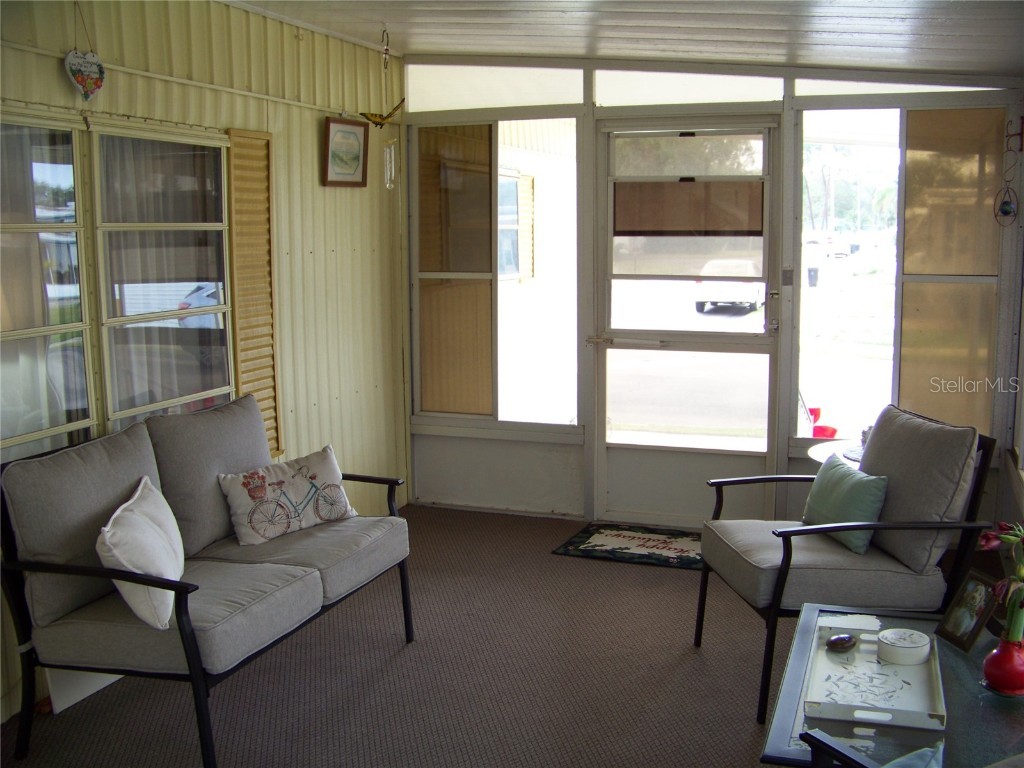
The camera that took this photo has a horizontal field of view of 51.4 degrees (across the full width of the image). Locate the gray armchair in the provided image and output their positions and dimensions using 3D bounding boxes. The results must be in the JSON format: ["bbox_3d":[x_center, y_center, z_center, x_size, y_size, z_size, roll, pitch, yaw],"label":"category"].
[{"bbox_3d":[1.065,0.544,3.526,0.755,0.880,0.655,-1,8,-7],"label":"gray armchair"}]

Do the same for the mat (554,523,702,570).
[{"bbox_3d":[0.665,0.762,5.096,0.770,0.012,0.565,2,9,19],"label":"mat"}]

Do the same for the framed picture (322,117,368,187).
[{"bbox_3d":[-0.783,-1.080,4.998,0.025,0.310,0.420,7,10,19],"label":"framed picture"}]

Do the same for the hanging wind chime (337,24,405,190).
[{"bbox_3d":[-0.554,-1.193,4.607,0.200,0.685,0.150,2,9,19],"label":"hanging wind chime"}]

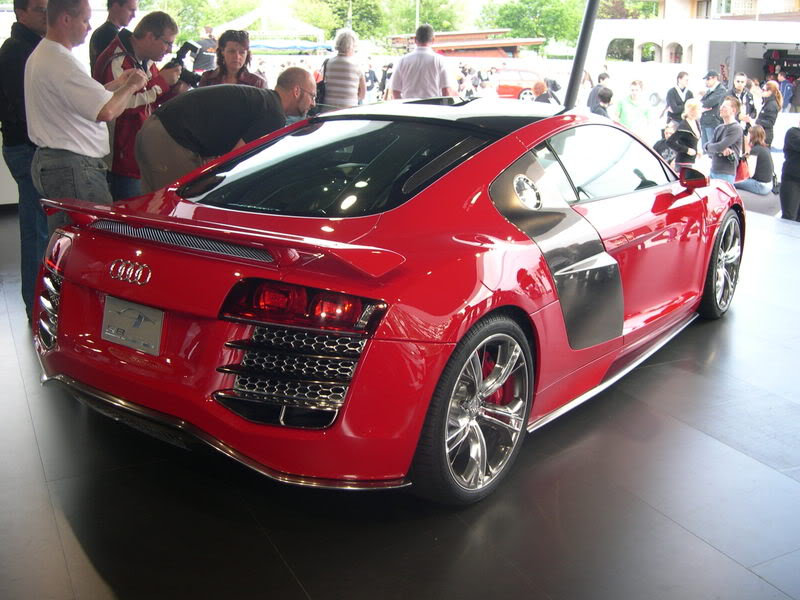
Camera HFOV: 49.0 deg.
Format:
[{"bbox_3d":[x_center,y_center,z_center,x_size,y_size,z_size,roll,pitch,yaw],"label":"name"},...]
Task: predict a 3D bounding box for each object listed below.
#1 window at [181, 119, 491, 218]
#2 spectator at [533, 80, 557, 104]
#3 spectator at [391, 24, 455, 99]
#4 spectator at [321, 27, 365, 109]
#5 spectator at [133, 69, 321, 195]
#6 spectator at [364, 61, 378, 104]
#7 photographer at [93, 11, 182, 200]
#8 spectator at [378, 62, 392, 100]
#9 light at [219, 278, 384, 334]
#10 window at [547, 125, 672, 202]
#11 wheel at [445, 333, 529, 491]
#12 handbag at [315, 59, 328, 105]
[{"bbox_3d":[-0.230,-0.547,3.588,1.170,0.160,1.040,12,33,35],"label":"window"},{"bbox_3d":[2.373,-2.841,14.727,0.450,1.600,0.320,-2,17,-6],"label":"spectator"},{"bbox_3d":[0.227,-1.902,8.945,0.580,1.725,0.350,1,17,3],"label":"spectator"},{"bbox_3d":[-0.550,-1.851,8.840,0.450,1.685,0.320,1,17,3],"label":"spectator"},{"bbox_3d":[-0.925,-0.567,4.955,0.980,1.440,0.500,-2,17,-4],"label":"spectator"},{"bbox_3d":[-0.856,-6.357,26.745,0.500,1.720,0.350,-14,21,-39],"label":"spectator"},{"bbox_3d":[-1.461,-0.784,5.147,0.480,1.735,0.520,3,17,11],"label":"photographer"},{"bbox_3d":[-0.464,-6.297,26.745,0.450,1.720,0.500,-4,17,-11],"label":"spectator"},{"bbox_3d":[-0.280,0.022,2.572,0.460,0.140,0.170,6,18,21],"label":"light"},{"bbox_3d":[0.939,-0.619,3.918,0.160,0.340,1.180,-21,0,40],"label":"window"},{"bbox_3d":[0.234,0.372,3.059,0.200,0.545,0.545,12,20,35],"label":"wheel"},{"bbox_3d":[-0.782,-2.119,8.800,0.140,0.580,0.290,1,17,3],"label":"handbag"}]

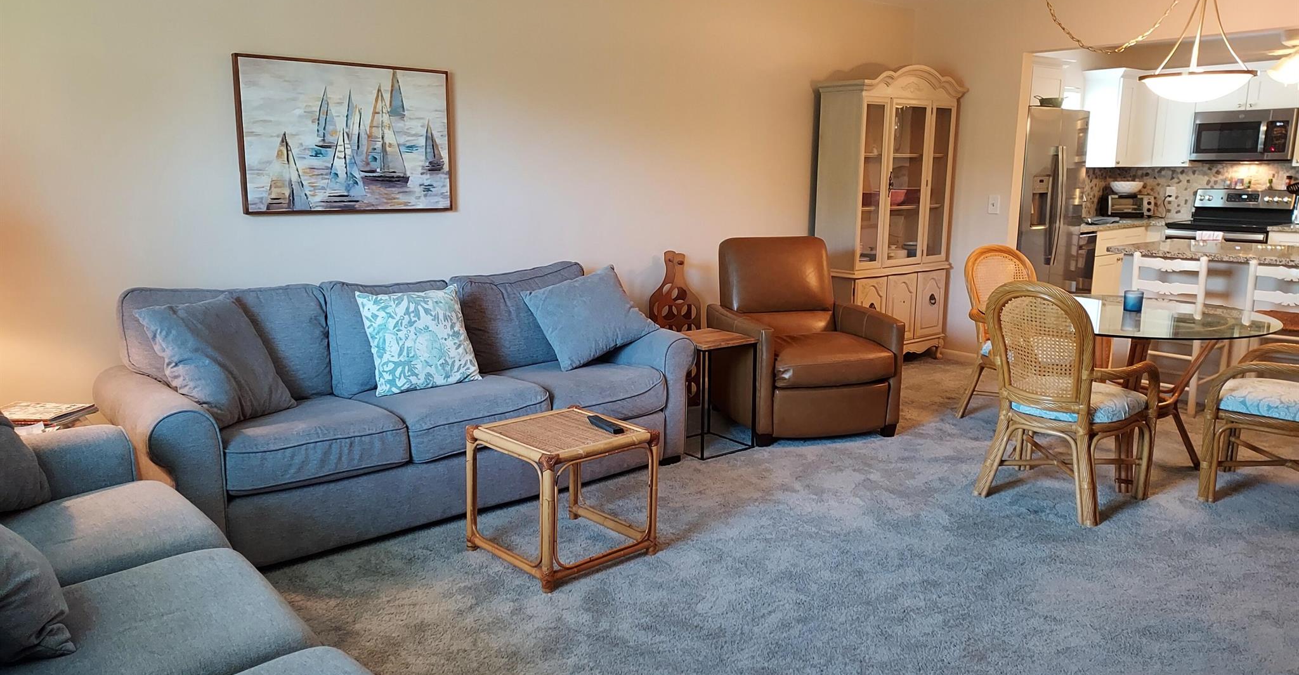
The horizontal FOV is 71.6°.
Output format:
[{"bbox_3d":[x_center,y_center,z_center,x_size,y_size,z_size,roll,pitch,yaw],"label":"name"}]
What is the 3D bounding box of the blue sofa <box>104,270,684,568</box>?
[{"bbox_3d":[-0.963,0.186,3.828,2.300,0.900,0.990,-8,14,-38],"label":"blue sofa"}]

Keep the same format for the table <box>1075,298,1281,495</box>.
[{"bbox_3d":[2.031,0.251,3.937,1.150,0.735,1.150,-7,13,-37],"label":"table"}]

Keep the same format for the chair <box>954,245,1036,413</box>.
[{"bbox_3d":[2.013,0.015,4.724,0.560,0.925,0.570,-3,10,-17],"label":"chair"}]

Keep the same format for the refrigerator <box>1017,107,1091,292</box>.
[{"bbox_3d":[2.696,-0.812,6.846,0.890,1.765,0.780,-8,14,-38],"label":"refrigerator"}]

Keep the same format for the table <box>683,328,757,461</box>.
[{"bbox_3d":[0.283,0.269,4.357,0.360,0.530,0.325,-8,13,-40],"label":"table"}]

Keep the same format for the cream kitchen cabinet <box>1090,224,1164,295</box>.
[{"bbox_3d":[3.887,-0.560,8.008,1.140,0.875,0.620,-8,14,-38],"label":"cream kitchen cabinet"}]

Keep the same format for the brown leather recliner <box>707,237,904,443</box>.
[{"bbox_3d":[0.805,-0.036,4.868,0.800,0.970,0.900,-2,12,-15],"label":"brown leather recliner"}]

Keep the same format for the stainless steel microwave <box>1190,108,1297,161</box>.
[{"bbox_3d":[5.114,-1.724,7.687,0.400,0.415,0.752,-8,14,-38],"label":"stainless steel microwave"}]

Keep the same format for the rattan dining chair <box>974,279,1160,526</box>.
[{"bbox_3d":[1.702,0.205,3.666,0.570,0.915,0.560,-9,13,-42],"label":"rattan dining chair"}]

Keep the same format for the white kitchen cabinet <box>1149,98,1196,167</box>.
[{"bbox_3d":[4.734,-1.911,7.990,0.330,0.800,0.320,-7,13,-37],"label":"white kitchen cabinet"}]

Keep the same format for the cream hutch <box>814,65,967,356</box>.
[{"bbox_3d":[1.619,-0.805,6.149,1.120,2.000,0.405,-8,14,-38],"label":"cream hutch"}]

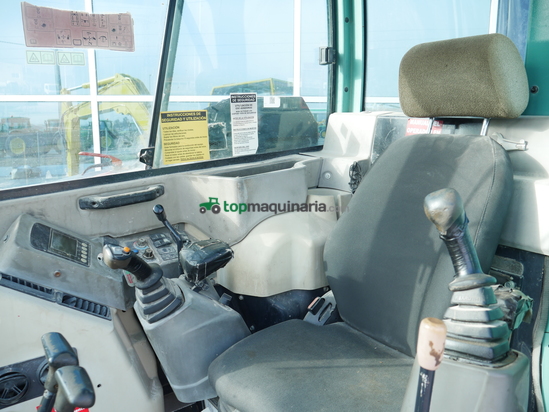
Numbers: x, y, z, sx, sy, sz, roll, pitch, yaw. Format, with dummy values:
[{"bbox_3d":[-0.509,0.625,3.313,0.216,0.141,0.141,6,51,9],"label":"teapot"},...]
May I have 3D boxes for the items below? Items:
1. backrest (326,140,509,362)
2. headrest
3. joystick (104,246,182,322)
[{"bbox_3d":[0.378,0.095,1.200,0.140,0.570,0.455,7,4,-44],"label":"backrest"},{"bbox_3d":[0.465,-0.321,1.120,0.130,0.186,0.297,-17,18,-36],"label":"headrest"},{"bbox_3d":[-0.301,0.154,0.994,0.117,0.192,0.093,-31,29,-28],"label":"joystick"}]

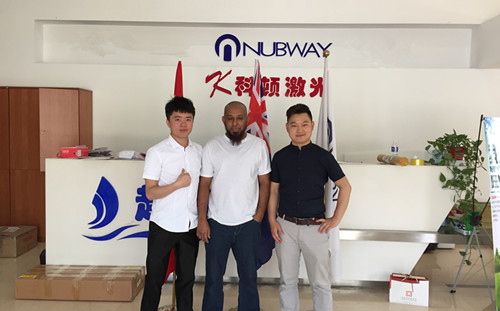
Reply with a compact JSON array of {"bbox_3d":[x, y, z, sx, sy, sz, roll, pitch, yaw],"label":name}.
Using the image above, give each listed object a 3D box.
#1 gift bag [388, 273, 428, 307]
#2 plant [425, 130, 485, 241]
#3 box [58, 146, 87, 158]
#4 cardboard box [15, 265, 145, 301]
[{"bbox_3d":[1.435,1.202,3.775,0.320,0.250,0.110,2,3,15],"label":"gift bag"},{"bbox_3d":[1.997,0.293,4.090,0.540,1.040,0.450,1,3,1],"label":"plant"},{"bbox_3d":[-1.790,-0.030,4.281,0.265,0.102,0.200,0,3,-18],"label":"box"},{"bbox_3d":[-1.546,1.184,3.893,1.037,0.186,0.390,1,3,1],"label":"cardboard box"}]

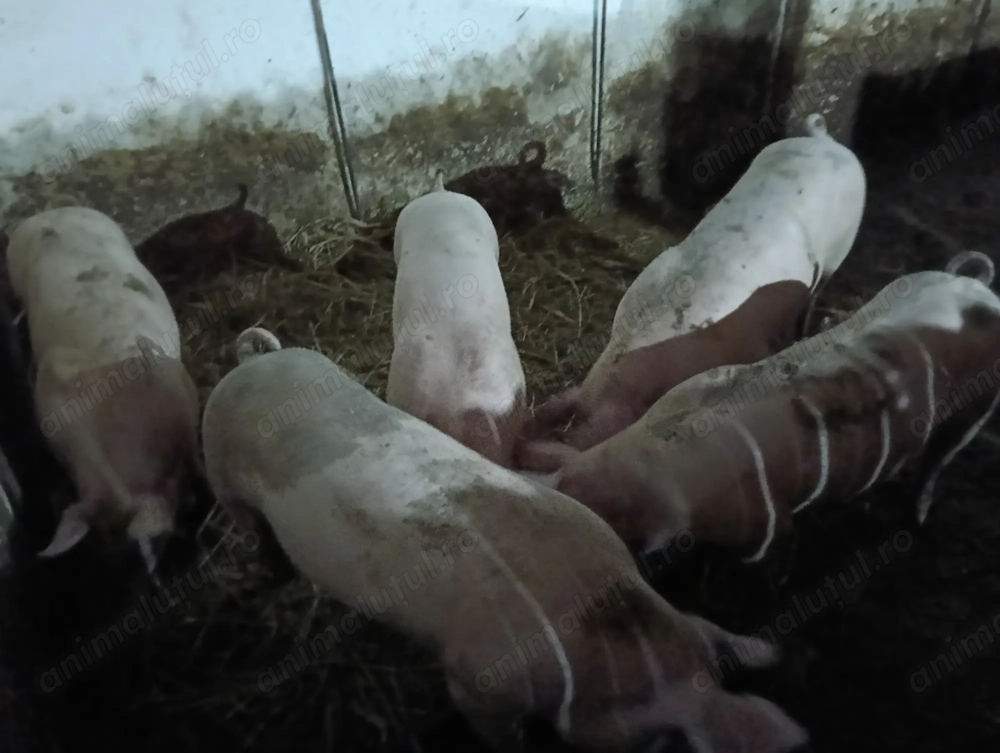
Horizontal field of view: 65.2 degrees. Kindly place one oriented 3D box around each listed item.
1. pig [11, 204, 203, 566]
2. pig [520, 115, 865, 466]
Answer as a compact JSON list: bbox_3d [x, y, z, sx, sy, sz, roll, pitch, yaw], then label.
[{"bbox_3d":[-0.891,0.042,1.877,0.294,0.570,1.102,-21,45,-17],"label":"pig"},{"bbox_3d":[0.536,-0.142,1.953,0.294,0.570,1.130,26,50,30],"label":"pig"}]

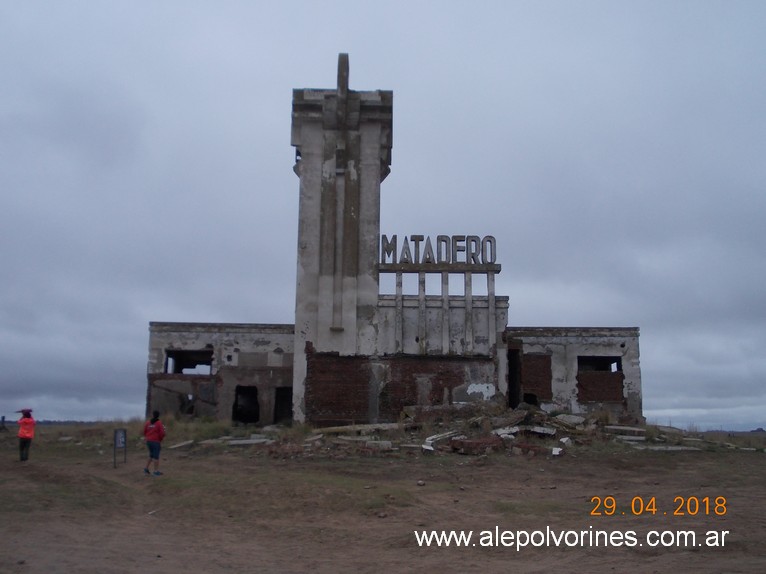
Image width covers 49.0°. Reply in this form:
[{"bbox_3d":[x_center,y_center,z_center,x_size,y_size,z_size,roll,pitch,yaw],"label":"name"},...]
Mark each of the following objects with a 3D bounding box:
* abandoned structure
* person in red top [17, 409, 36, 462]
[{"bbox_3d":[0.758,-1.513,53.287,26.760,21.240,15.000,1,-10,0],"label":"abandoned structure"},{"bbox_3d":[-11.736,4.873,27.654,0.540,1.700,0.420,4,-10,-20],"label":"person in red top"}]

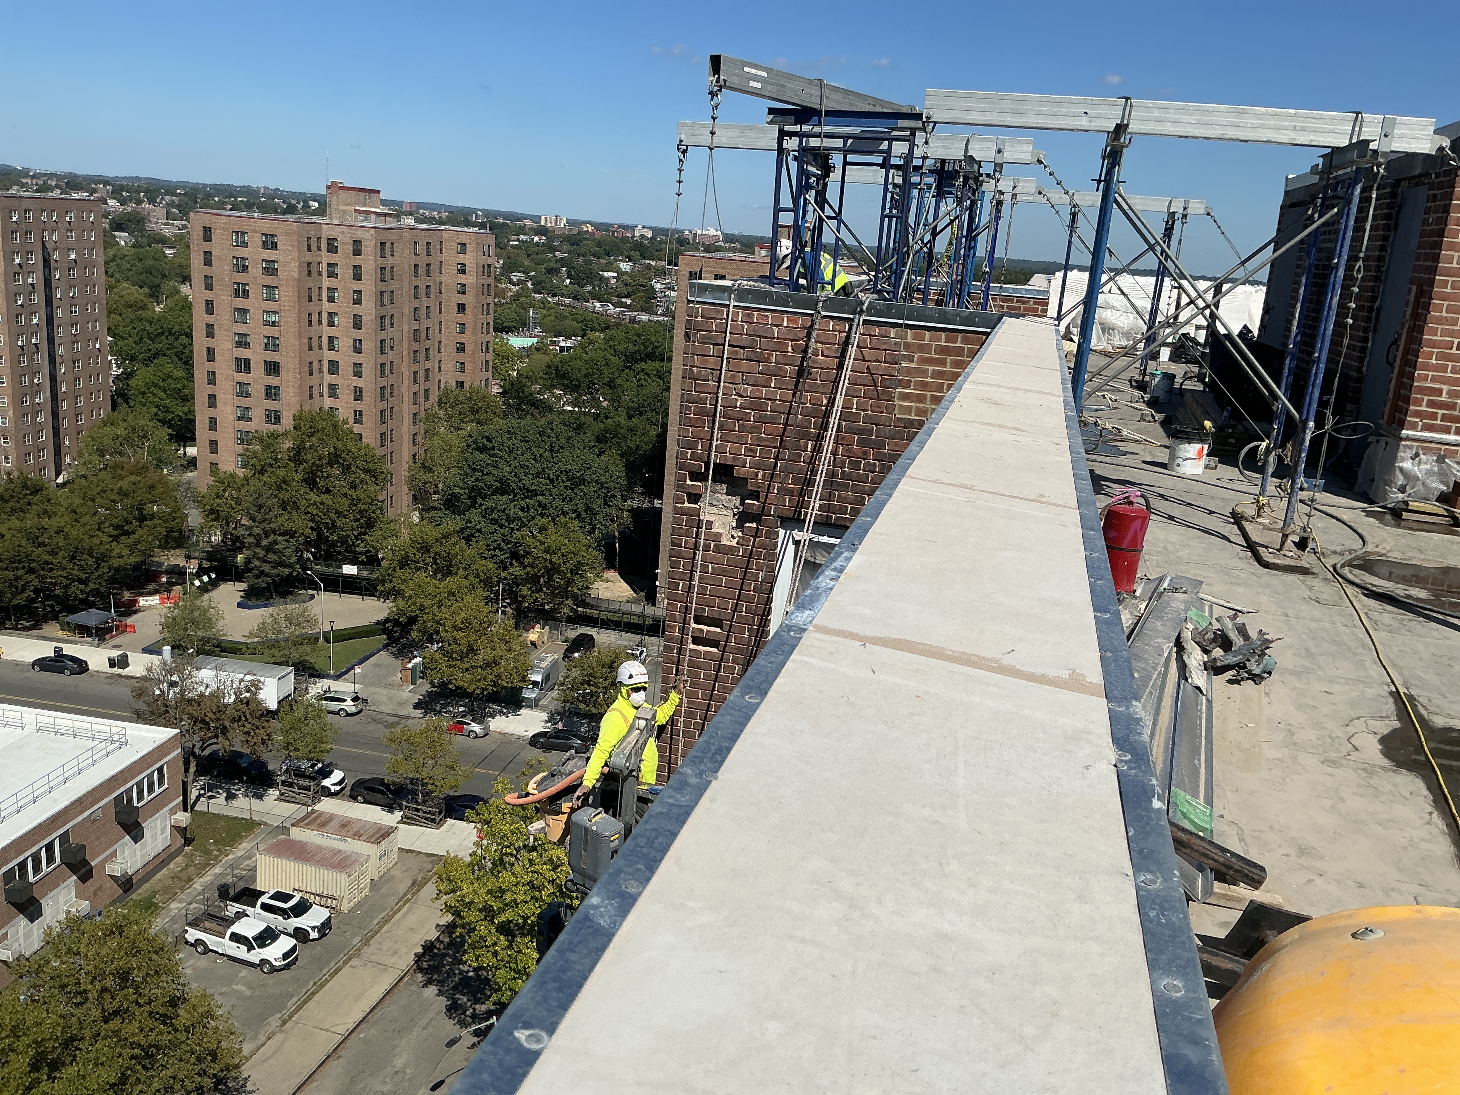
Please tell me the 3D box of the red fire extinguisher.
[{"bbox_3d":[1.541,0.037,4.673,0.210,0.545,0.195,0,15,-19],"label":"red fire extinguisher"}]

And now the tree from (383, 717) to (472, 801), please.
[{"bbox_3d":[-20.713,14.944,80.146,6.000,7.500,5.800,1,15,-14],"label":"tree"}]

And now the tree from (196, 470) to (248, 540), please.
[{"bbox_3d":[-55.767,-2.864,129.331,7.200,11.300,7.000,-1,16,-23],"label":"tree"}]

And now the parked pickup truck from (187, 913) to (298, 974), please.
[{"bbox_3d":[-26.741,21.654,64.949,6.250,1.940,2.020,9,15,16],"label":"parked pickup truck"}]

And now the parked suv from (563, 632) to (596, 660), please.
[{"bbox_3d":[-14.479,9.694,113.928,1.950,1.730,4.800,8,15,11],"label":"parked suv"}]

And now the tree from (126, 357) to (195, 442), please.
[{"bbox_3d":[-85.160,-21.272,181.720,14.000,15.600,13.500,-2,16,-25],"label":"tree"}]

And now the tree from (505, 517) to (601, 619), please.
[{"bbox_3d":[-18.223,2.585,120.735,9.800,11.400,9.500,3,15,-9],"label":"tree"}]

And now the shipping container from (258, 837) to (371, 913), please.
[{"bbox_3d":[-25.165,19.752,71.482,6.060,2.590,2.440,8,15,13],"label":"shipping container"}]

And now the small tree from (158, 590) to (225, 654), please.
[{"bbox_3d":[-47.533,6.760,104.841,6.000,6.400,5.900,-2,16,-24],"label":"small tree"}]

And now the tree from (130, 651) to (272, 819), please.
[{"bbox_3d":[-35.402,12.729,78.659,9.400,11.140,8.800,5,14,0],"label":"tree"}]

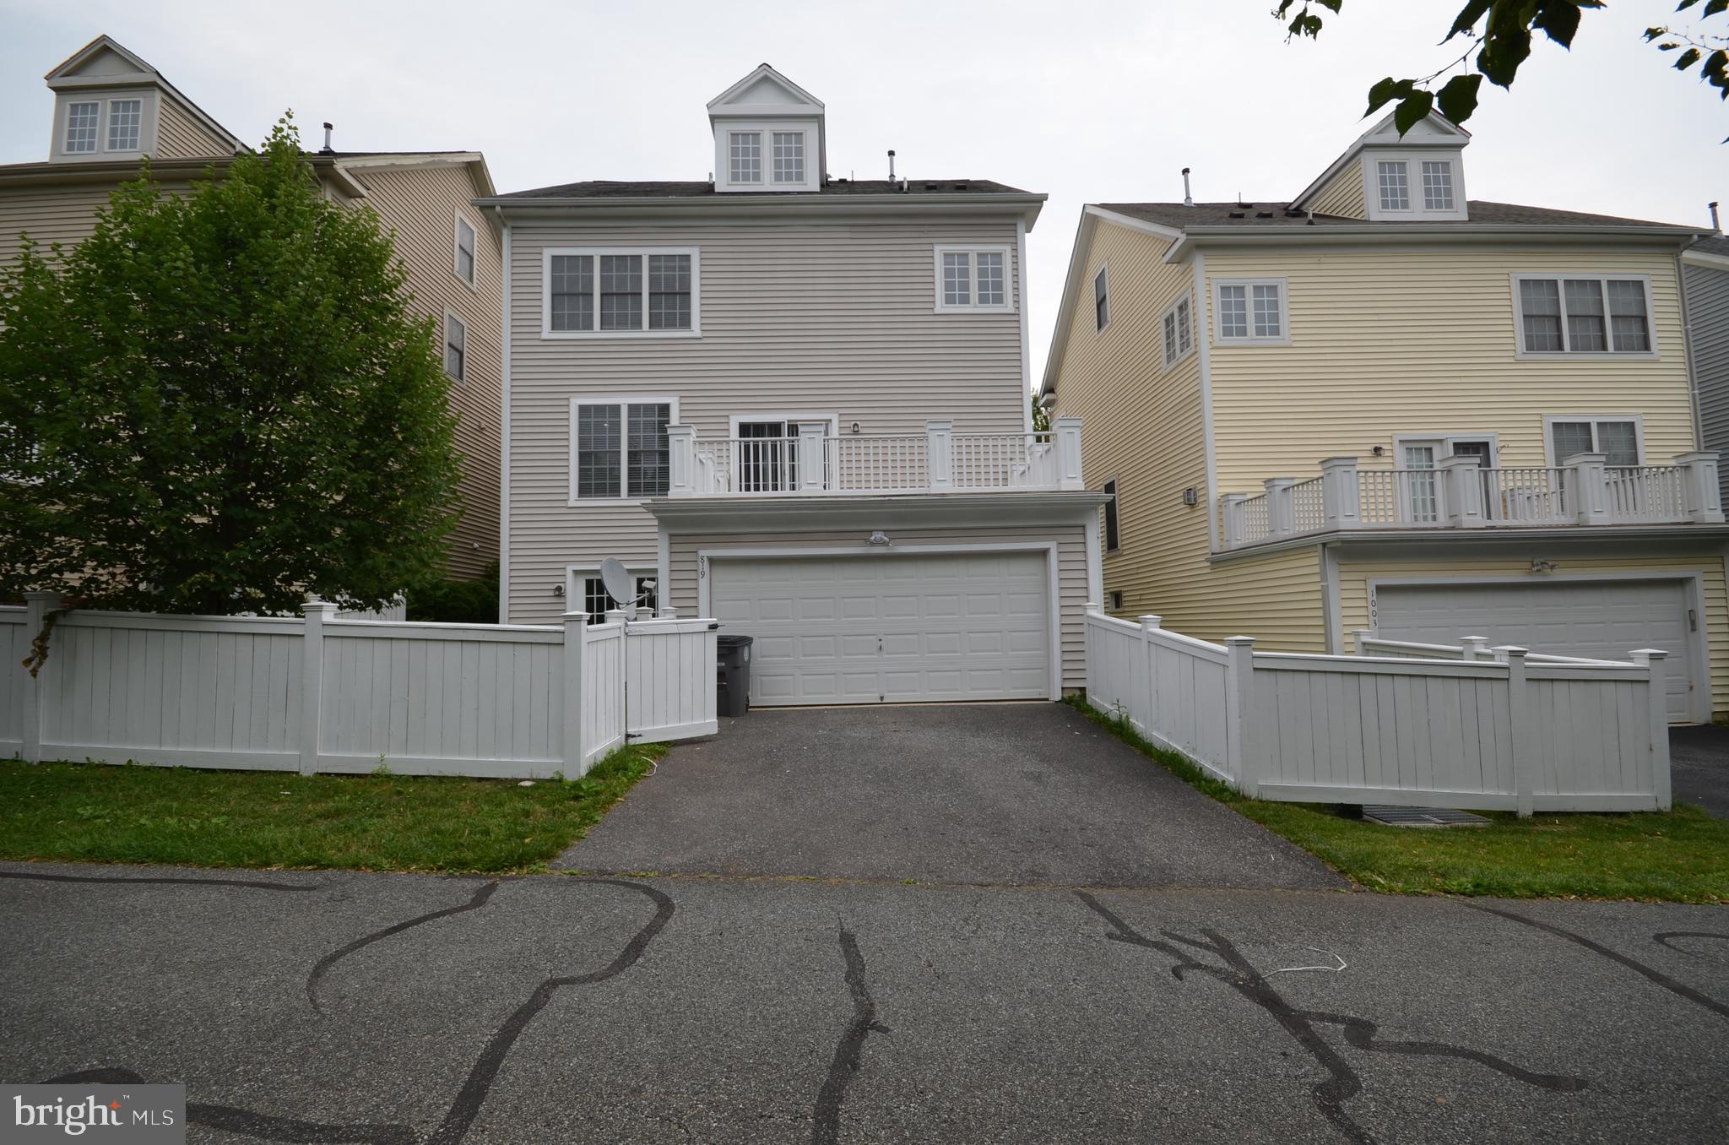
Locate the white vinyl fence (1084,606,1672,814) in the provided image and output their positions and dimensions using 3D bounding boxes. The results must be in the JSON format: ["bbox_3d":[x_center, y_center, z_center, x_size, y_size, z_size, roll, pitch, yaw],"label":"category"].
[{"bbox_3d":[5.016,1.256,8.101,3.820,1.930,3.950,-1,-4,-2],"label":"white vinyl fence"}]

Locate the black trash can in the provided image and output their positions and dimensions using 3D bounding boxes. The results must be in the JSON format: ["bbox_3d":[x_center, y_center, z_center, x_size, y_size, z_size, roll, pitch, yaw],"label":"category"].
[{"bbox_3d":[-1.883,1.408,9.761,0.650,1.070,0.680,-2,-4,10],"label":"black trash can"}]

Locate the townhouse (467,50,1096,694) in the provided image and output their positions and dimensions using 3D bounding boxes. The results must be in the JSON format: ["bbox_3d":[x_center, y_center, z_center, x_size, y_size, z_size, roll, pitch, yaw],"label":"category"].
[{"bbox_3d":[-1.922,-4.016,16.771,10.760,12.730,13.160,-1,-4,-2],"label":"townhouse"}]

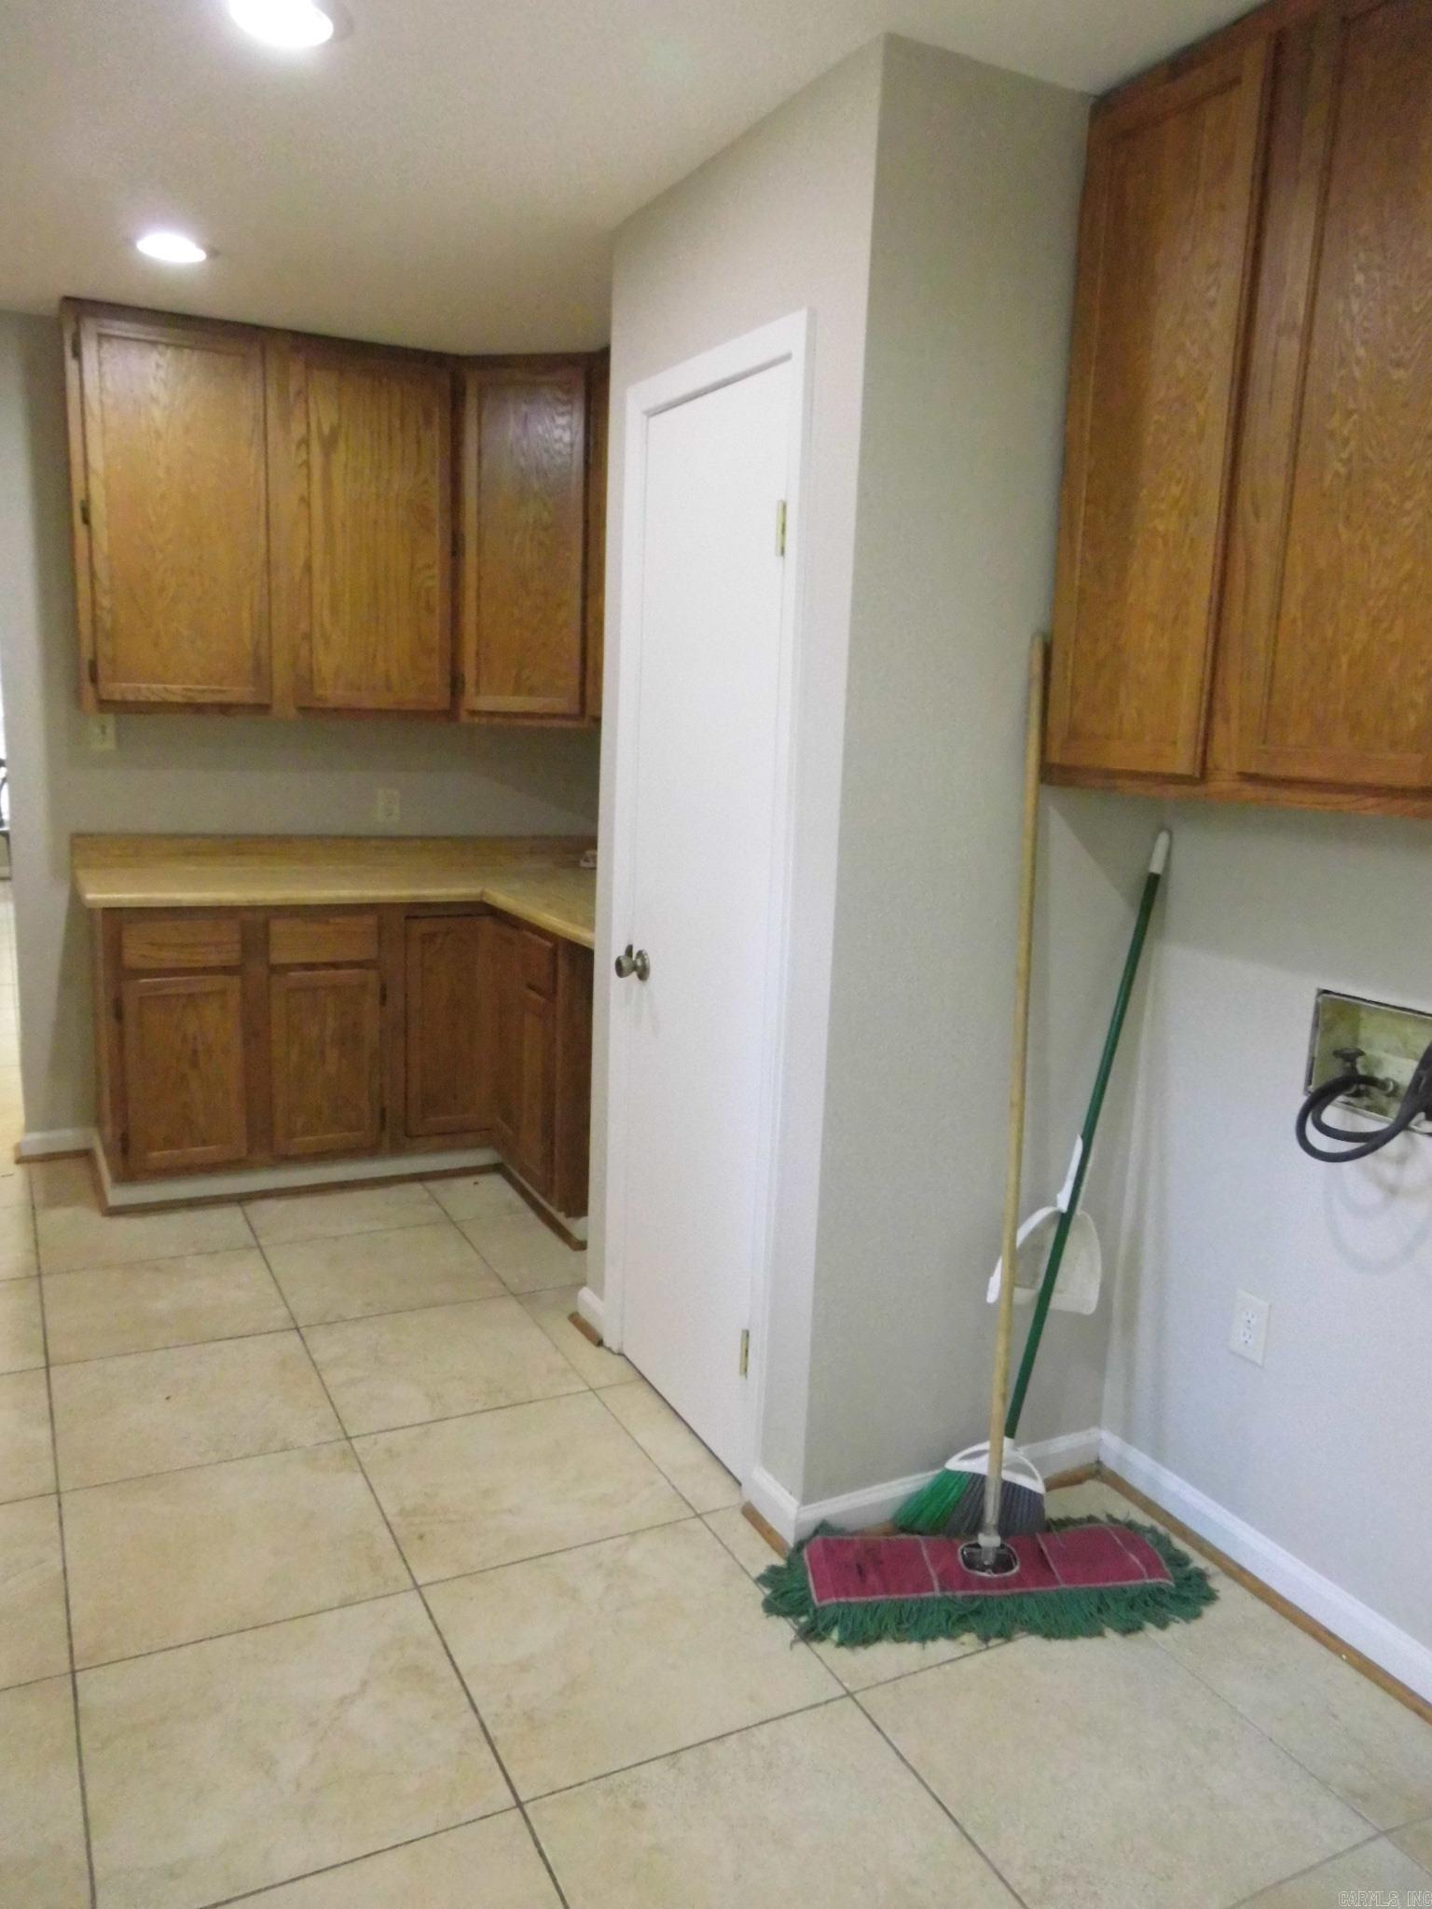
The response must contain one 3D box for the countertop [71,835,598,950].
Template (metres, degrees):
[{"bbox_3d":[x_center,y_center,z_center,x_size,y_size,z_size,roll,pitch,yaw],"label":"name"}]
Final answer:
[{"bbox_3d":[-0.818,-0.180,3.831,1.690,0.135,1.700,-3,11,-27],"label":"countertop"}]

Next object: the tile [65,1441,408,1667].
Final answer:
[{"bbox_3d":[-0.843,1.019,2.394,0.513,0.010,0.513,-3,11,-27],"label":"tile"}]

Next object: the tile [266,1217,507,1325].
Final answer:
[{"bbox_3d":[-0.853,0.816,3.533,0.511,0.010,0.511,-3,11,-27],"label":"tile"}]

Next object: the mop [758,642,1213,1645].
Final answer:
[{"bbox_3d":[0.483,0.284,2.246,0.780,1.595,0.400,1,10,-9],"label":"mop"}]

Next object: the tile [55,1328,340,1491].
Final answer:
[{"bbox_3d":[-1.078,0.927,2.845,0.511,0.010,0.511,-3,11,-27],"label":"tile"}]

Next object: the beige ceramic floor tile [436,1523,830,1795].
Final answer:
[{"bbox_3d":[-0.146,1.085,2.179,0.513,0.010,0.513,-3,11,-27],"label":"beige ceramic floor tile"}]

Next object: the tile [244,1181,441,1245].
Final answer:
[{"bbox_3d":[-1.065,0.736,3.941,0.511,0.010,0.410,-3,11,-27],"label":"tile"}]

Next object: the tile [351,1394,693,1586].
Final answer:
[{"bbox_3d":[-0.378,0.997,2.623,0.513,0.010,0.513,-3,11,-27],"label":"tile"}]

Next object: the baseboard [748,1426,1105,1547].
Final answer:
[{"bbox_3d":[0.409,0.979,2.653,0.680,0.078,0.165,-3,11,-27],"label":"baseboard"}]

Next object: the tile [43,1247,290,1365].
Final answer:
[{"bbox_3d":[-1.314,0.839,3.298,0.511,0.010,0.511,-3,11,-27],"label":"tile"}]

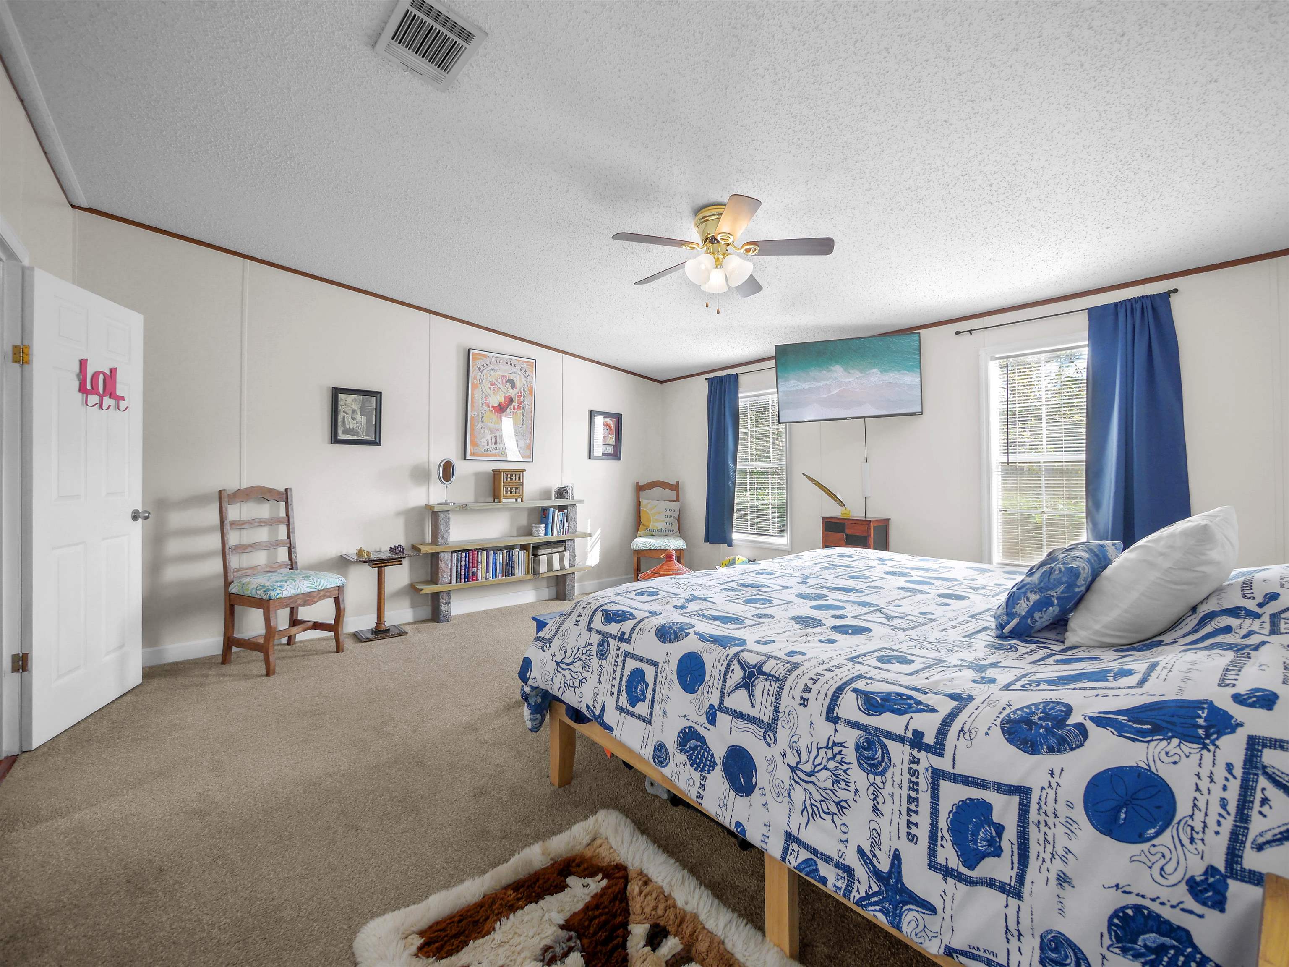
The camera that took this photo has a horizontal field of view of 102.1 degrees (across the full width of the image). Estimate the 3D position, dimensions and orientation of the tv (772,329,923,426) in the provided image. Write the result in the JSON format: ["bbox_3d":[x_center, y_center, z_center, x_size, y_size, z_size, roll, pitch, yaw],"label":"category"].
[{"bbox_3d":[1.540,-0.787,3.965,1.040,0.605,0.060,-3,2,9],"label":"tv"}]

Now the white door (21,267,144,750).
[{"bbox_3d":[-2.657,0.085,2.505,0.037,2.010,0.750,0,0,-19],"label":"white door"}]

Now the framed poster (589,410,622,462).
[{"bbox_3d":[-0.400,-0.488,5.399,0.410,0.490,0.030,0,0,-42],"label":"framed poster"}]

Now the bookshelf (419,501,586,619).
[{"bbox_3d":[-1.168,0.629,4.568,1.580,0.940,0.190,0,0,-42],"label":"bookshelf"}]

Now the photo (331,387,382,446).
[{"bbox_3d":[-2.127,-0.488,3.865,0.328,0.411,0.025,0,0,-42],"label":"photo"}]

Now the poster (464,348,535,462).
[{"bbox_3d":[-1.263,-0.673,4.633,0.648,0.945,0.025,0,0,-42],"label":"poster"}]

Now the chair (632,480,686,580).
[{"bbox_3d":[0.156,0.540,5.379,0.500,1.100,0.500,0,0,2],"label":"chair"}]

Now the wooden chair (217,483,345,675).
[{"bbox_3d":[-2.264,0.556,3.266,0.490,1.080,0.480,0,0,23],"label":"wooden chair"}]

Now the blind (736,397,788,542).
[{"bbox_3d":[1.057,-0.170,5.031,0.050,1.340,0.720,0,0,-42],"label":"blind"}]

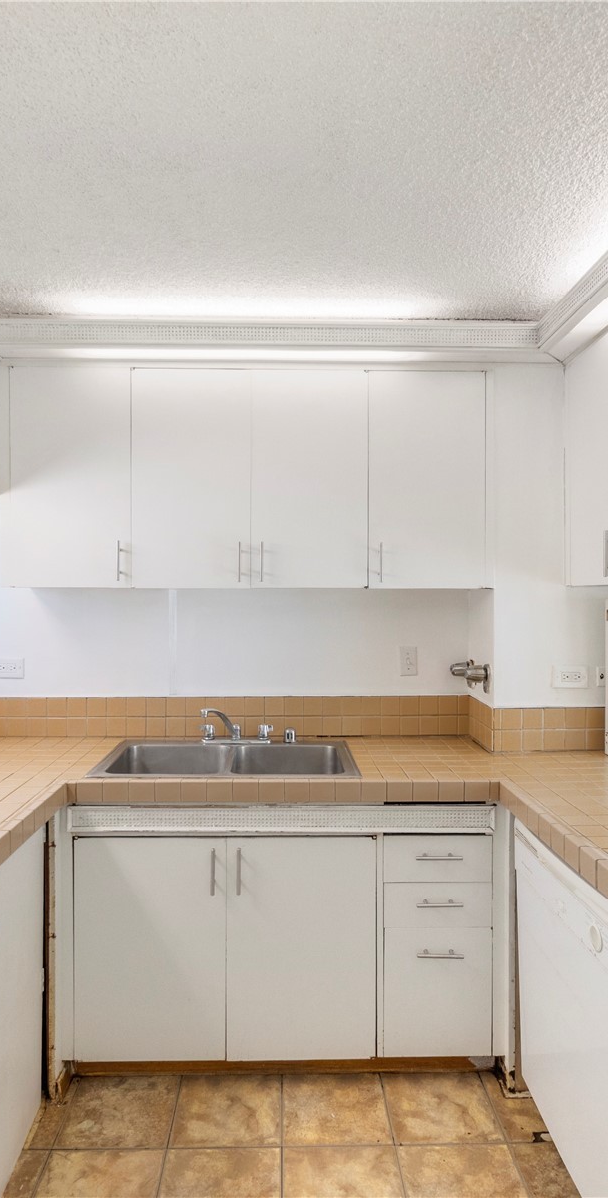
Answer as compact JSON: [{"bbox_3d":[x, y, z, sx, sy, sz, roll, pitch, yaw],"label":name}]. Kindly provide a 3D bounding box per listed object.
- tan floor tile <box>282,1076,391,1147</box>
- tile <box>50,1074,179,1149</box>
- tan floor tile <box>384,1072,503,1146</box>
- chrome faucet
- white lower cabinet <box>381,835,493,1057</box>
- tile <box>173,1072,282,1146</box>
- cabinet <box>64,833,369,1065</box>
[{"bbox_3d":[0.089,1.472,1.860,0.306,0.010,0.270,0,0,-2],"label":"tan floor tile"},{"bbox_3d":[-0.524,1.474,1.869,0.305,0.013,0.288,0,0,-2],"label":"tile"},{"bbox_3d":[0.395,1.474,1.883,0.305,0.013,0.293,0,0,-2],"label":"tan floor tile"},{"bbox_3d":[-0.309,0.476,2.426,0.045,0.144,0.187,0,0,40],"label":"chrome faucet"},{"bbox_3d":[0.398,1.056,2.240,0.337,0.677,0.540,0,0,-2],"label":"white lower cabinet"},{"bbox_3d":[-0.216,1.472,1.855,0.306,0.010,0.270,0,0,-2],"label":"tile"},{"bbox_3d":[-0.246,1.066,2.263,0.920,0.688,0.590,0,0,-2],"label":"cabinet"}]

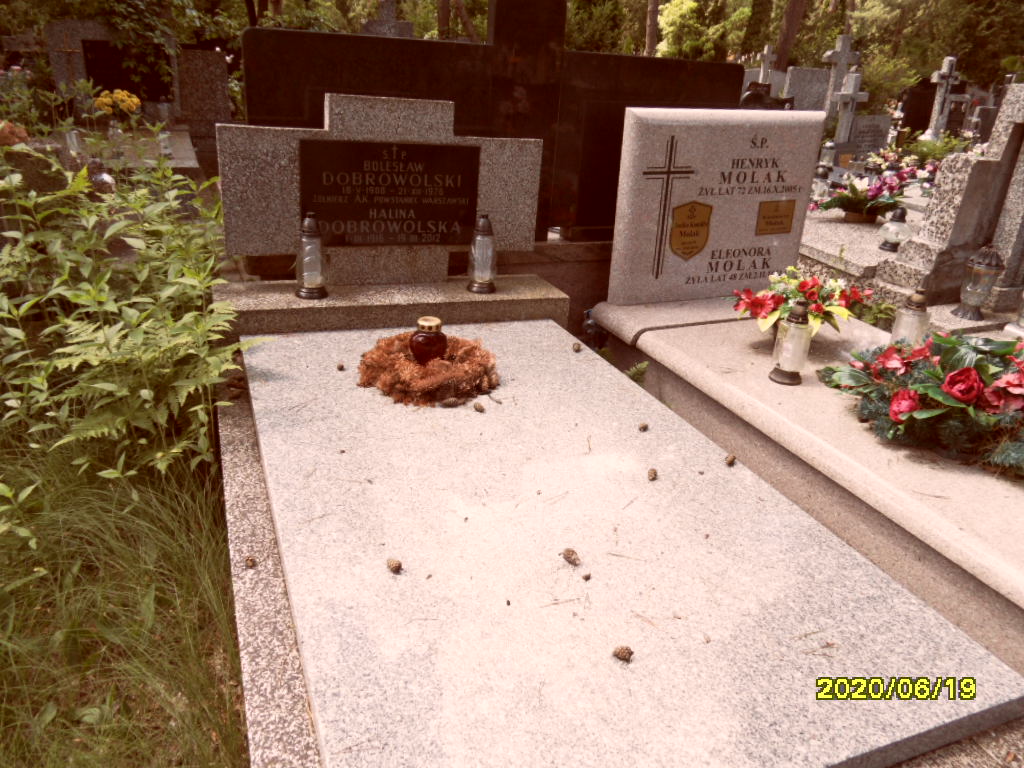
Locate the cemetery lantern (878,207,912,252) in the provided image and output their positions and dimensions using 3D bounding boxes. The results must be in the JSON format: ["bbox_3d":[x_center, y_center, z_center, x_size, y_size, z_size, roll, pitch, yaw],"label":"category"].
[{"bbox_3d":[2.033,-0.824,3.769,0.167,0.218,0.167,-5,26,-23],"label":"cemetery lantern"}]

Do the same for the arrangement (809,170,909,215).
[{"bbox_3d":[2.154,-1.168,4.400,0.530,0.270,0.360,15,25,22],"label":"arrangement"}]

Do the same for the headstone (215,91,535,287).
[{"bbox_3d":[-0.423,-0.667,2.490,1.106,0.622,0.080,-5,24,-22],"label":"headstone"}]

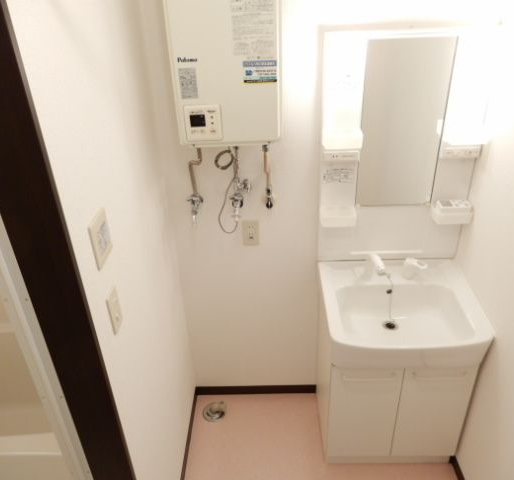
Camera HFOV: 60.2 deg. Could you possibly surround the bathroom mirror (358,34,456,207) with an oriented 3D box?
[{"bbox_3d":[0.556,-0.426,1.701,0.310,0.635,0.025,-1,28,2],"label":"bathroom mirror"}]

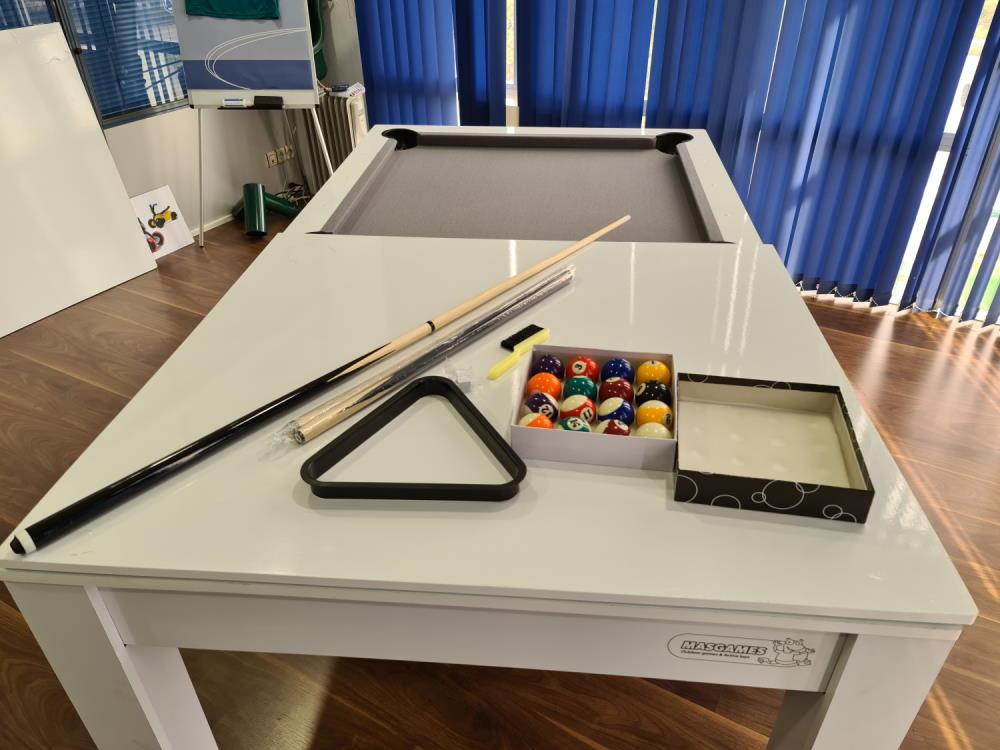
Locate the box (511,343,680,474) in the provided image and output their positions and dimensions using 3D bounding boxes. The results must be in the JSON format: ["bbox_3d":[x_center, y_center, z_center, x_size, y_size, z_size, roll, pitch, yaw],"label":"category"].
[{"bbox_3d":[0.156,0.045,1.163,0.240,0.059,0.234,5,34,8],"label":"box"}]

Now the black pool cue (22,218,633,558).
[{"bbox_3d":[-0.147,-0.092,1.412,0.030,0.030,1.494,25,41,33],"label":"black pool cue"}]

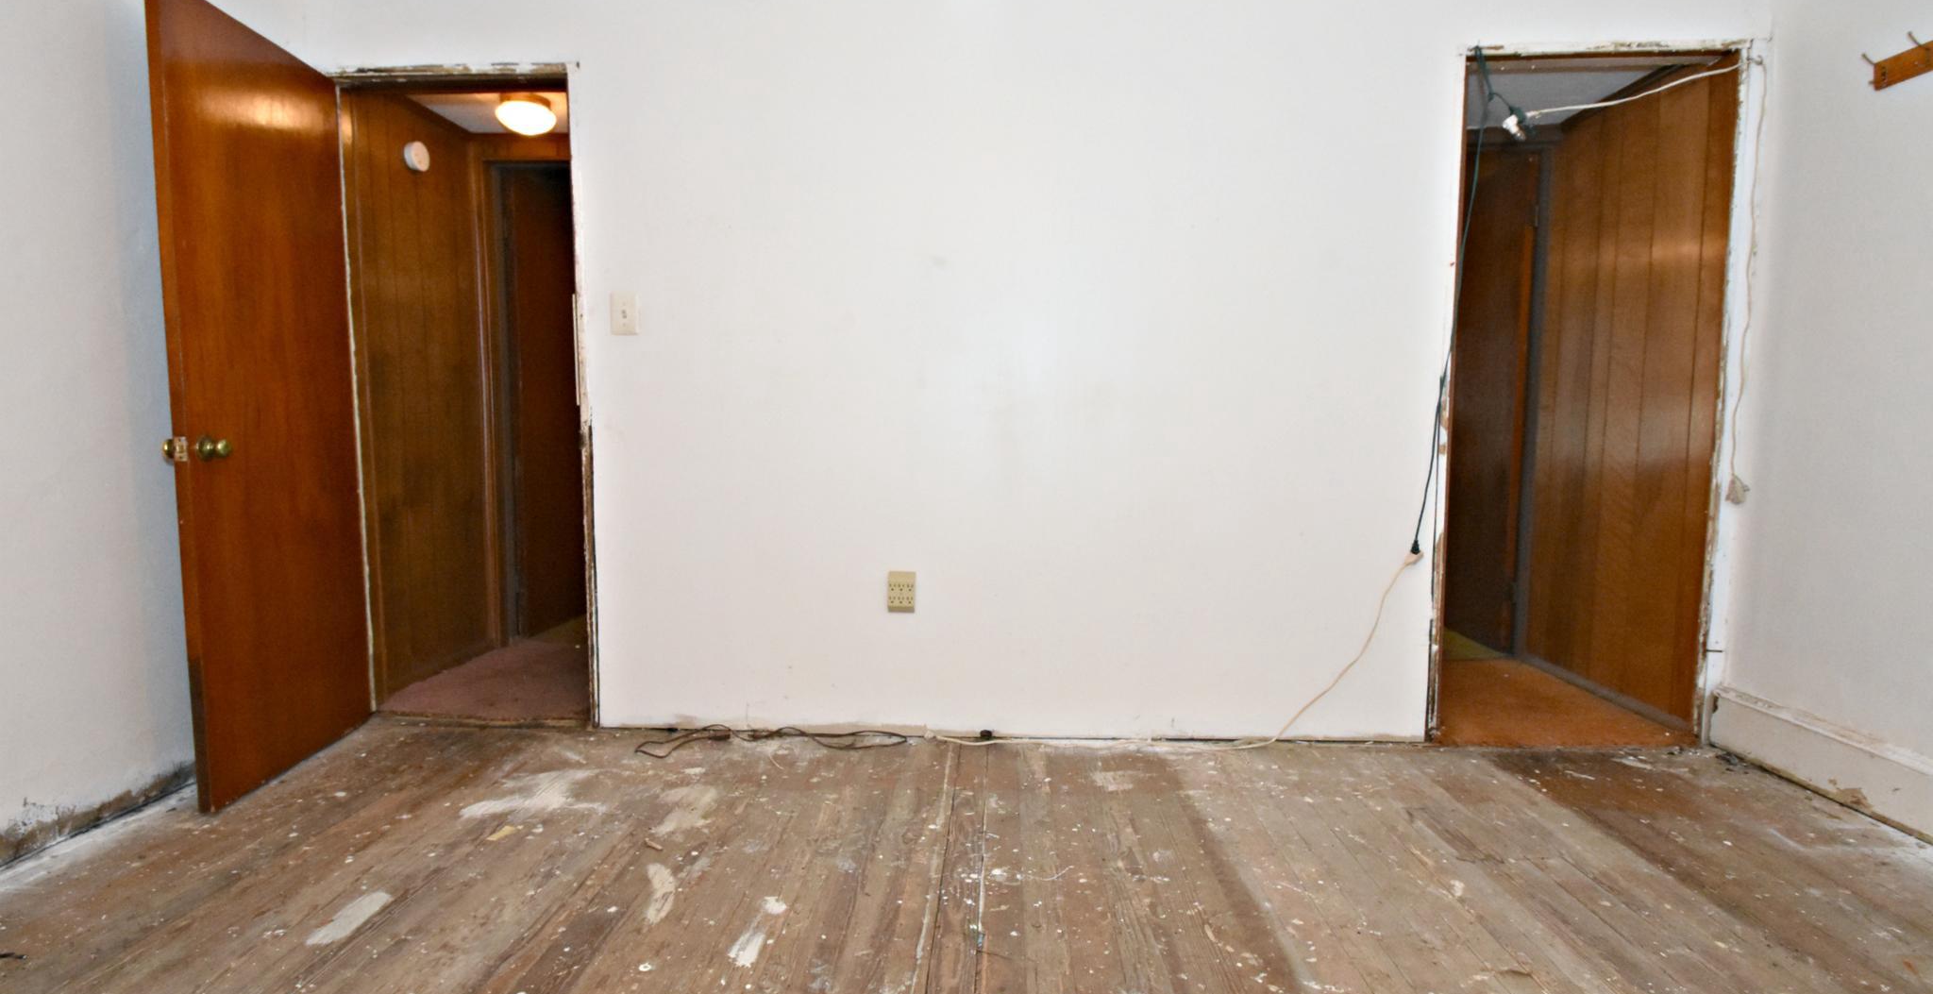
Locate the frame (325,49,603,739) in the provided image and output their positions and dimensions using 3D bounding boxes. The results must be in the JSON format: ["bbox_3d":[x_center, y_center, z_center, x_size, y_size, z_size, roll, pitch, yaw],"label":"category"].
[{"bbox_3d":[-1.591,-0.276,2.627,0.745,2.050,0.120,0,4,3],"label":"frame"}]

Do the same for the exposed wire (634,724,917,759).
[{"bbox_3d":[-0.592,0.748,2.489,0.815,0.030,0.210,0,4,3],"label":"exposed wire"}]

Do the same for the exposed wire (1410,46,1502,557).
[{"bbox_3d":[1.447,-0.565,2.372,0.185,1.470,0.050,0,4,3],"label":"exposed wire"}]

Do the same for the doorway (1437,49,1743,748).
[{"bbox_3d":[1.842,-0.270,2.460,0.770,2.070,0.120,0,4,3],"label":"doorway"}]

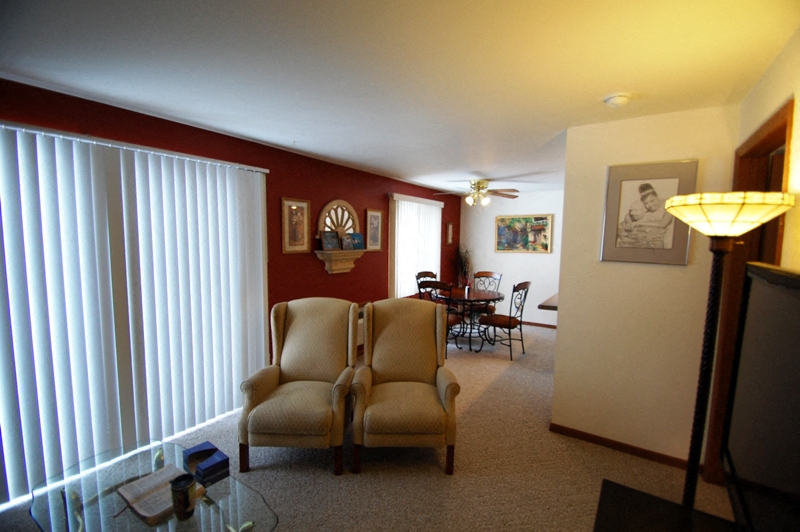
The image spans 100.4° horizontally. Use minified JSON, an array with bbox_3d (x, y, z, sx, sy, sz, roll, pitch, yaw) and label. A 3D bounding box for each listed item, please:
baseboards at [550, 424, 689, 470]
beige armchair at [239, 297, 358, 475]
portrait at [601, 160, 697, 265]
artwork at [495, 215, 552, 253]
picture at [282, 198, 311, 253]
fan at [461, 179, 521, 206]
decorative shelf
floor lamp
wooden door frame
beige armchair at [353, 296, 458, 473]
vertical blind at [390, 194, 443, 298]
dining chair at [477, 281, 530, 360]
[{"bbox_3d":[1.633,1.363,2.529,0.920,0.066,0.020,4,6,35],"label":"baseboards"},{"bbox_3d":[-0.678,0.829,2.541,0.715,1.070,0.840,1,5,3],"label":"beige armchair"},{"bbox_3d":[1.696,-0.359,2.299,0.490,0.685,0.025,4,6,36],"label":"portrait"},{"bbox_3d":[2.251,-0.573,6.103,0.985,0.690,0.040,4,6,35],"label":"artwork"},{"bbox_3d":[-1.074,-0.410,3.474,0.030,0.555,0.345,4,6,35],"label":"picture"},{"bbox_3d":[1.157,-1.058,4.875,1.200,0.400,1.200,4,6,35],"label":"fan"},{"bbox_3d":[-0.695,-0.045,3.918,0.190,0.265,0.640,4,6,35],"label":"decorative shelf"},{"bbox_3d":[1.241,0.612,1.368,0.360,1.756,0.360,4,6,36],"label":"floor lamp"},{"bbox_3d":[1.792,0.396,1.706,0.130,2.136,0.940,4,6,36],"label":"wooden door frame"},{"bbox_3d":[0.042,0.836,2.547,0.715,1.070,0.840,1,5,1],"label":"beige armchair"},{"bbox_3d":[0.310,-0.332,5.424,0.100,1.520,1.520,4,6,35],"label":"vertical blind"},{"bbox_3d":[1.428,0.704,4.597,0.550,1.020,0.450,5,7,41],"label":"dining chair"}]

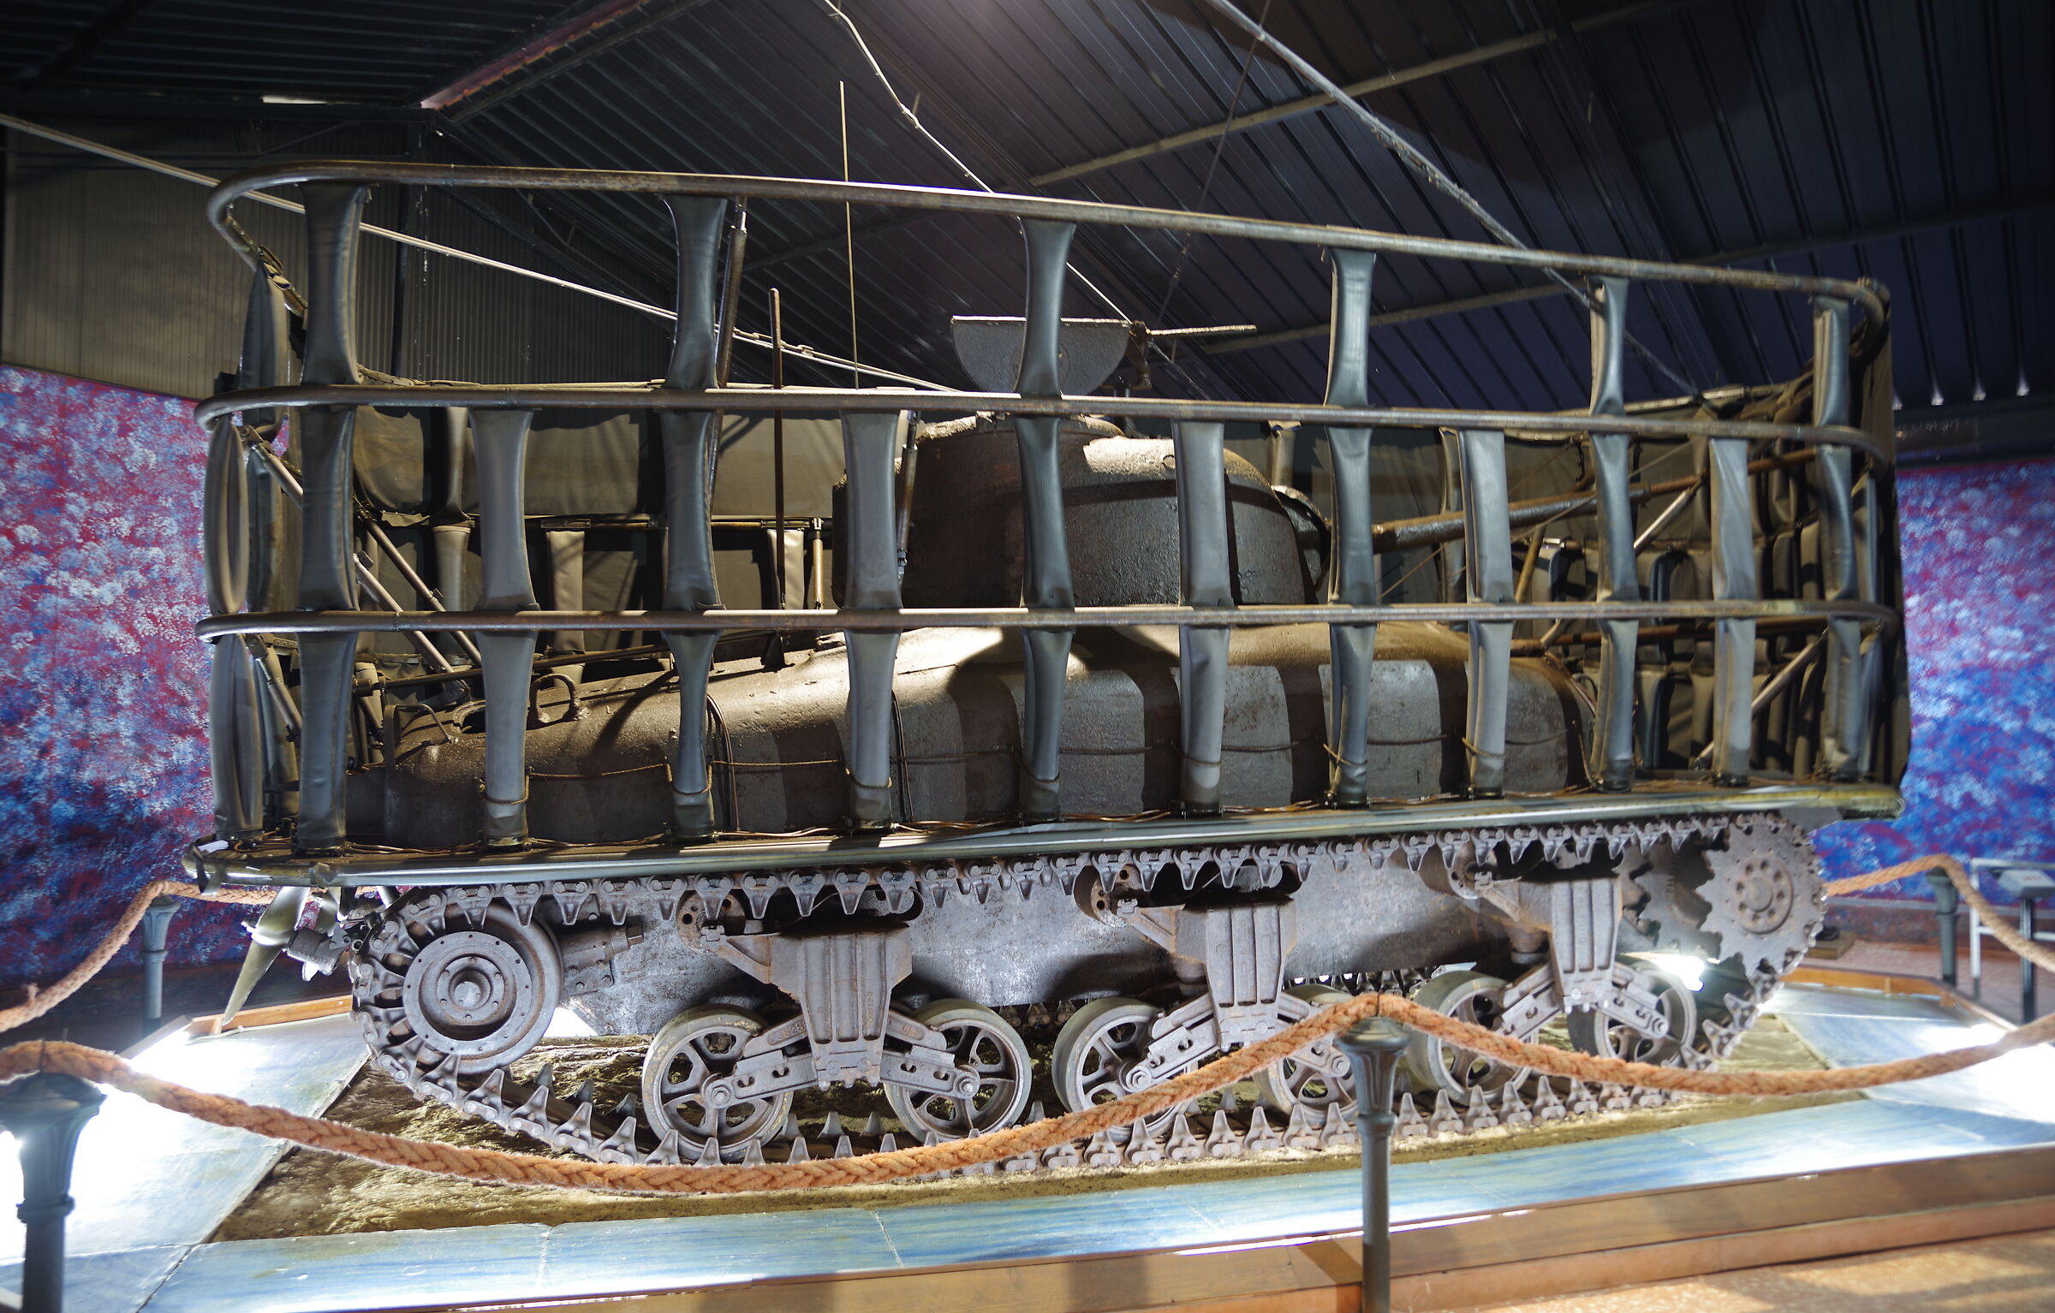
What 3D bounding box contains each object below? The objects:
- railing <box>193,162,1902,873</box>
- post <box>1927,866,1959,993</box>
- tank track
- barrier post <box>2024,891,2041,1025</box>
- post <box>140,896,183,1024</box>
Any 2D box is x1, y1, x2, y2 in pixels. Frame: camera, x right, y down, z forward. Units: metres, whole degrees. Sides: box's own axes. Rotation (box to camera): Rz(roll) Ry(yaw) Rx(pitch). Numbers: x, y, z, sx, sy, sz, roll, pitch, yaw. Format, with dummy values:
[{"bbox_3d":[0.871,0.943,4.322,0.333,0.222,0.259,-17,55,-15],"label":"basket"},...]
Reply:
[{"bbox_3d":[0.503,-0.386,6.262,7.150,2.230,2.780,-1,-3,-16],"label":"railing"},{"bbox_3d":[5.505,1.686,8.200,0.190,0.875,0.190,0,-3,-16],"label":"post"},{"bbox_3d":[0.568,1.230,5.094,5.570,1.130,0.430,-1,-3,-16],"label":"tank track"},{"bbox_3d":[5.492,1.674,7.500,0.065,0.770,0.065,0,-3,-16],"label":"barrier post"},{"bbox_3d":[-4.386,1.637,6.900,0.190,0.875,0.190,0,-3,-16],"label":"post"}]

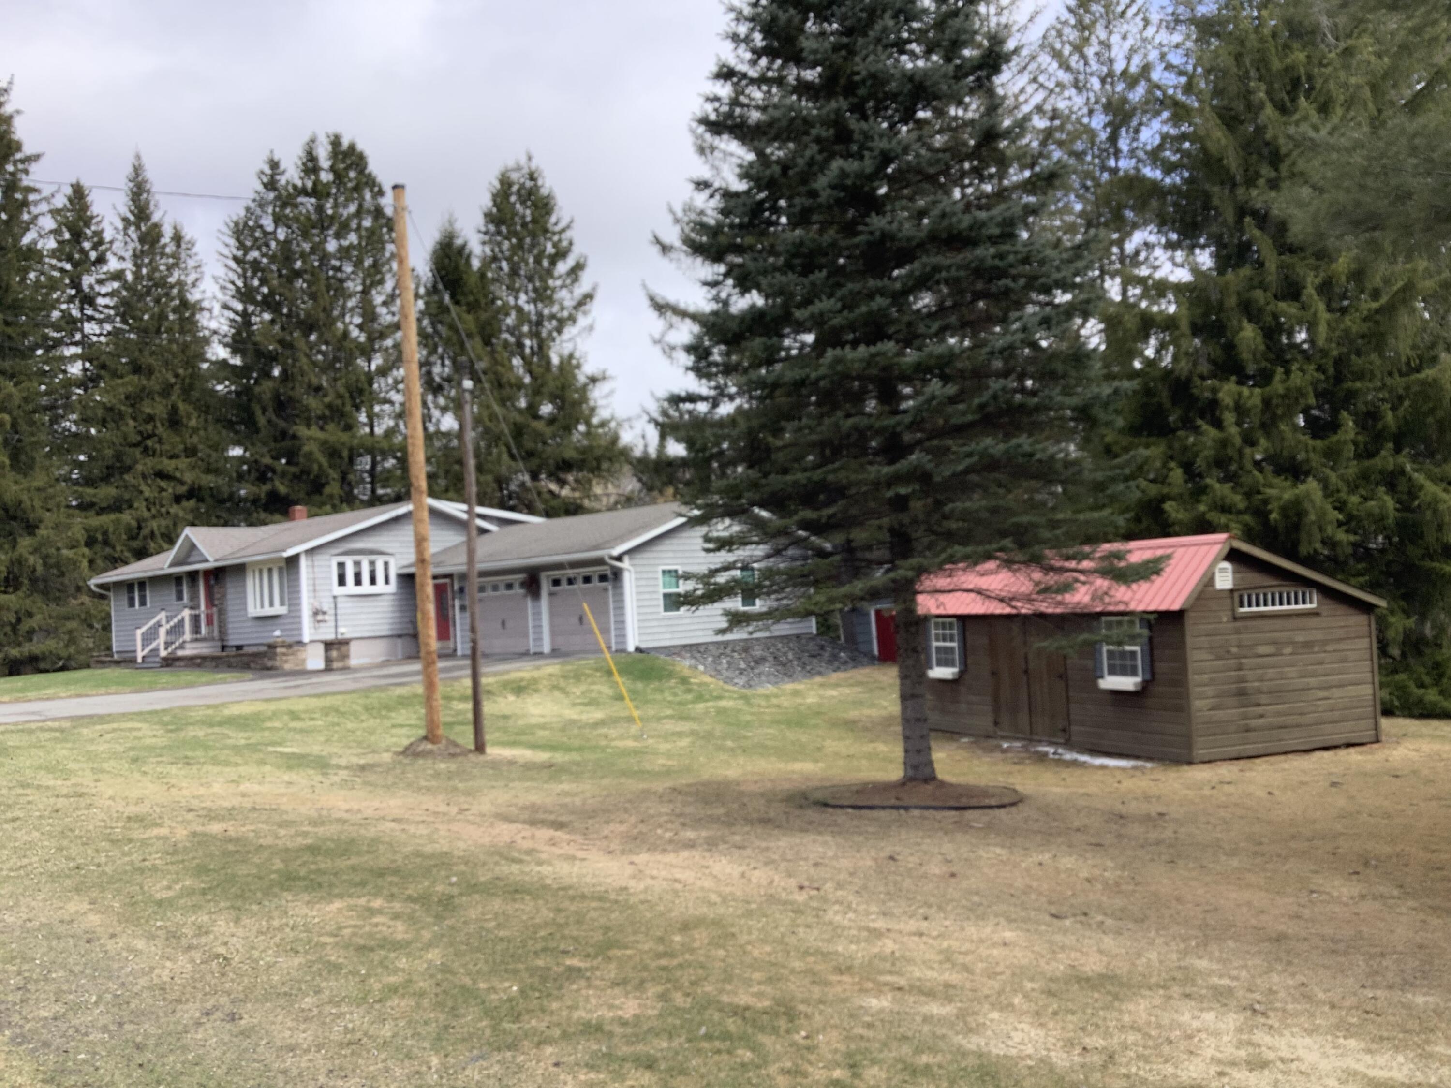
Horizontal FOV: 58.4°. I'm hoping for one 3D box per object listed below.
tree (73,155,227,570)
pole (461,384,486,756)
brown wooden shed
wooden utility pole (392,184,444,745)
[{"bbox_3d":[-23.840,-5.631,53.930,6.500,21.430,6.500,-3,-3,0],"label":"tree"},{"bbox_3d":[-4.123,0.198,21.158,0.180,6.381,0.180,-3,-3,0],"label":"pole"},{"bbox_3d":[6.498,1.648,22.006,3.880,3.133,7.868,-2,-3,-22],"label":"brown wooden shed"},{"bbox_3d":[-5.040,-1.345,21.227,0.240,9.194,0.240,-4,-3,0],"label":"wooden utility pole"}]

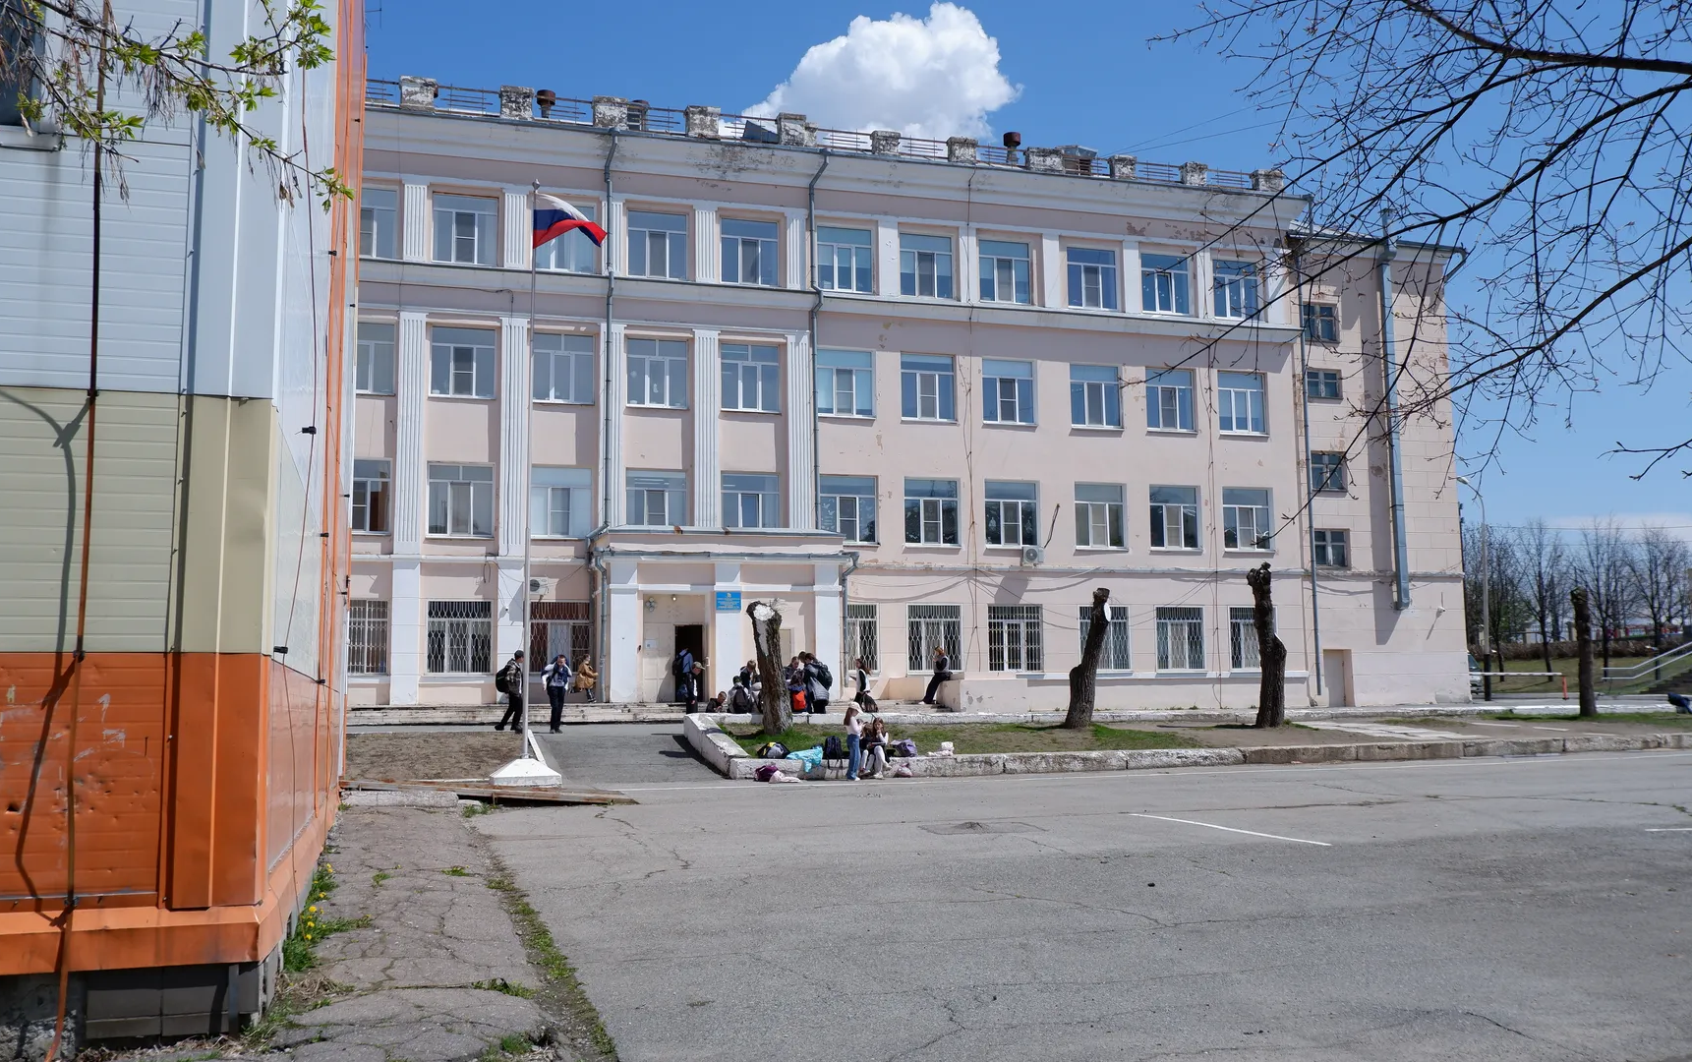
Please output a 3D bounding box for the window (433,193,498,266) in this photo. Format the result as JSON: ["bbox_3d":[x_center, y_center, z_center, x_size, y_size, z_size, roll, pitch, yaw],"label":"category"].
[{"bbox_3d":[-10.617,-8.416,37.711,1.780,2.121,0.200,1,-7,-16],"label":"window"}]

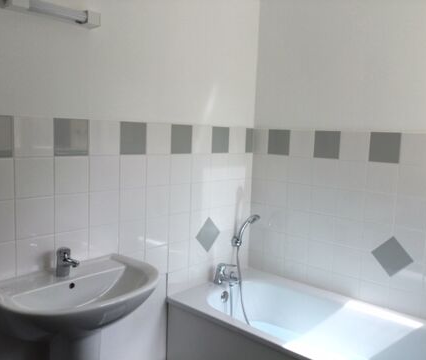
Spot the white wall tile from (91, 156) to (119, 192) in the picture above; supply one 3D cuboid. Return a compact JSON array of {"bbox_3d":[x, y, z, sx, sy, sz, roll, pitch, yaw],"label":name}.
[{"bbox_3d":[-0.467,-0.027,1.844,0.010,0.149,0.150,7,8,41],"label":"white wall tile"}]

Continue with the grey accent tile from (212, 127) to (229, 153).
[{"bbox_3d":[0.041,-0.222,2.404,0.010,0.150,0.150,7,8,41],"label":"grey accent tile"}]

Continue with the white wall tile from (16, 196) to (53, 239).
[{"bbox_3d":[-0.680,0.139,1.647,0.010,0.150,0.150,7,8,41],"label":"white wall tile"}]

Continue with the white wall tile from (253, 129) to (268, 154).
[{"bbox_3d":[0.288,-0.233,2.585,0.101,0.142,0.010,8,8,41],"label":"white wall tile"}]

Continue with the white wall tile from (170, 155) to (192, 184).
[{"bbox_3d":[-0.168,-0.054,2.195,0.010,0.150,0.150,7,8,41],"label":"white wall tile"}]

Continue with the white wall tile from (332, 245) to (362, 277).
[{"bbox_3d":[0.708,0.429,2.271,0.149,0.149,0.008,7,8,41],"label":"white wall tile"}]

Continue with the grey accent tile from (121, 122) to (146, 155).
[{"bbox_3d":[-0.361,-0.187,1.933,0.010,0.142,0.150,8,8,41],"label":"grey accent tile"}]

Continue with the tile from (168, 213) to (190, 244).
[{"bbox_3d":[-0.174,0.248,2.221,0.008,0.149,0.149,7,8,41],"label":"tile"}]

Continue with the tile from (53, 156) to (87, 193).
[{"bbox_3d":[-0.579,-0.020,1.758,0.010,0.151,0.151,8,9,42],"label":"tile"}]

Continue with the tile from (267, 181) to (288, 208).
[{"bbox_3d":[0.373,0.078,2.535,0.150,0.150,0.010,8,8,41],"label":"tile"}]

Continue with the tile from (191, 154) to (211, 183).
[{"bbox_3d":[-0.066,-0.066,2.324,0.010,0.151,0.151,8,9,42],"label":"tile"}]

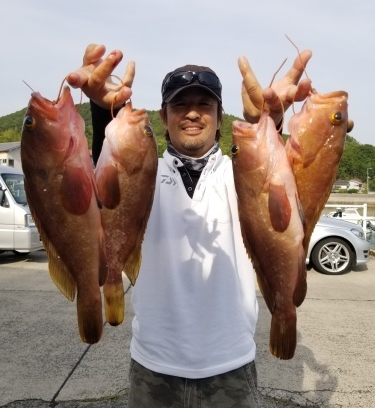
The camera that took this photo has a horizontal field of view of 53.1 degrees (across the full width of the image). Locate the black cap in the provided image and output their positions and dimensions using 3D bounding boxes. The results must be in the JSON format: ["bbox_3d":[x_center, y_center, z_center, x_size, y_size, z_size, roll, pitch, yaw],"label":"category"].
[{"bbox_3d":[0.011,-0.335,1.060,0.180,0.135,0.260,0,1,-2],"label":"black cap"}]

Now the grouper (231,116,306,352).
[{"bbox_3d":[0.143,0.055,0.660,0.125,0.420,0.080,-6,0,35],"label":"grouper"}]

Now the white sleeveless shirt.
[{"bbox_3d":[0.020,0.160,1.130,0.440,0.660,0.270,0,1,0],"label":"white sleeveless shirt"}]

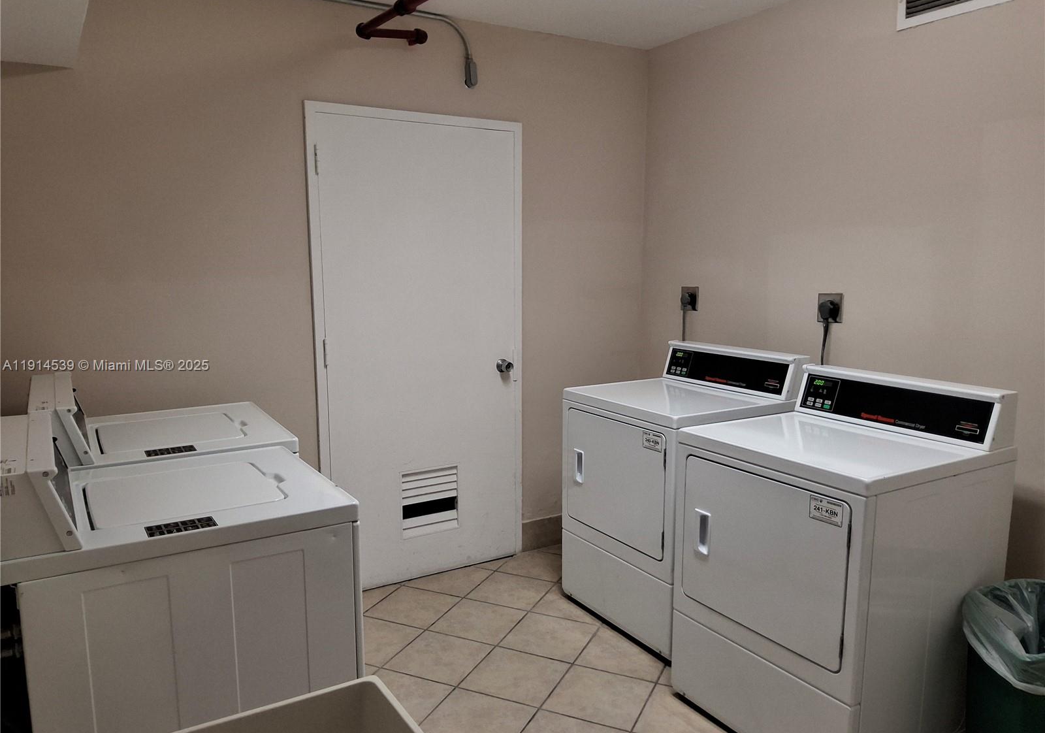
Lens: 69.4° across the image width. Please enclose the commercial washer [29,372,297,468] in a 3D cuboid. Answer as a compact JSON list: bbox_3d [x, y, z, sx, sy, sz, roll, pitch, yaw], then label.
[{"bbox_3d":[-1.171,0.590,2.487,0.711,1.083,0.652,-5,9,-31],"label":"commercial washer"}]

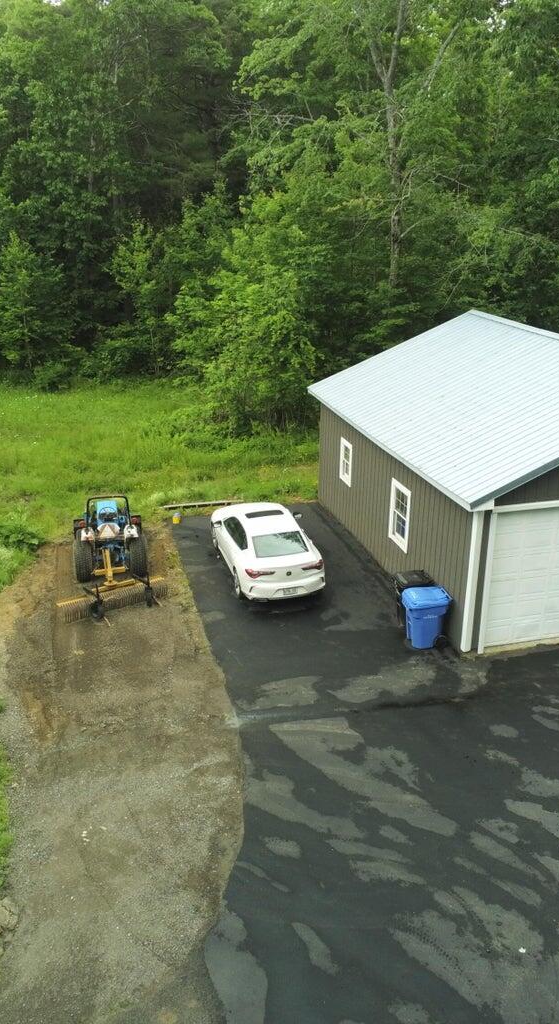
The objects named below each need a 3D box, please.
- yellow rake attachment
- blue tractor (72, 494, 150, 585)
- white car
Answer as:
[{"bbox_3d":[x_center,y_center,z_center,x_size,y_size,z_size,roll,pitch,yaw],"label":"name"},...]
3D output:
[{"bbox_3d":[-3.814,1.578,19.893,2.420,1.000,1.550,-11,23,-29],"label":"yellow rake attachment"},{"bbox_3d":[-4.195,0.186,22.091,1.720,2.120,3.600,-4,20,-13],"label":"blue tractor"},{"bbox_3d":[-0.368,0.668,21.818,1.930,1.440,4.940,-4,20,-13],"label":"white car"}]

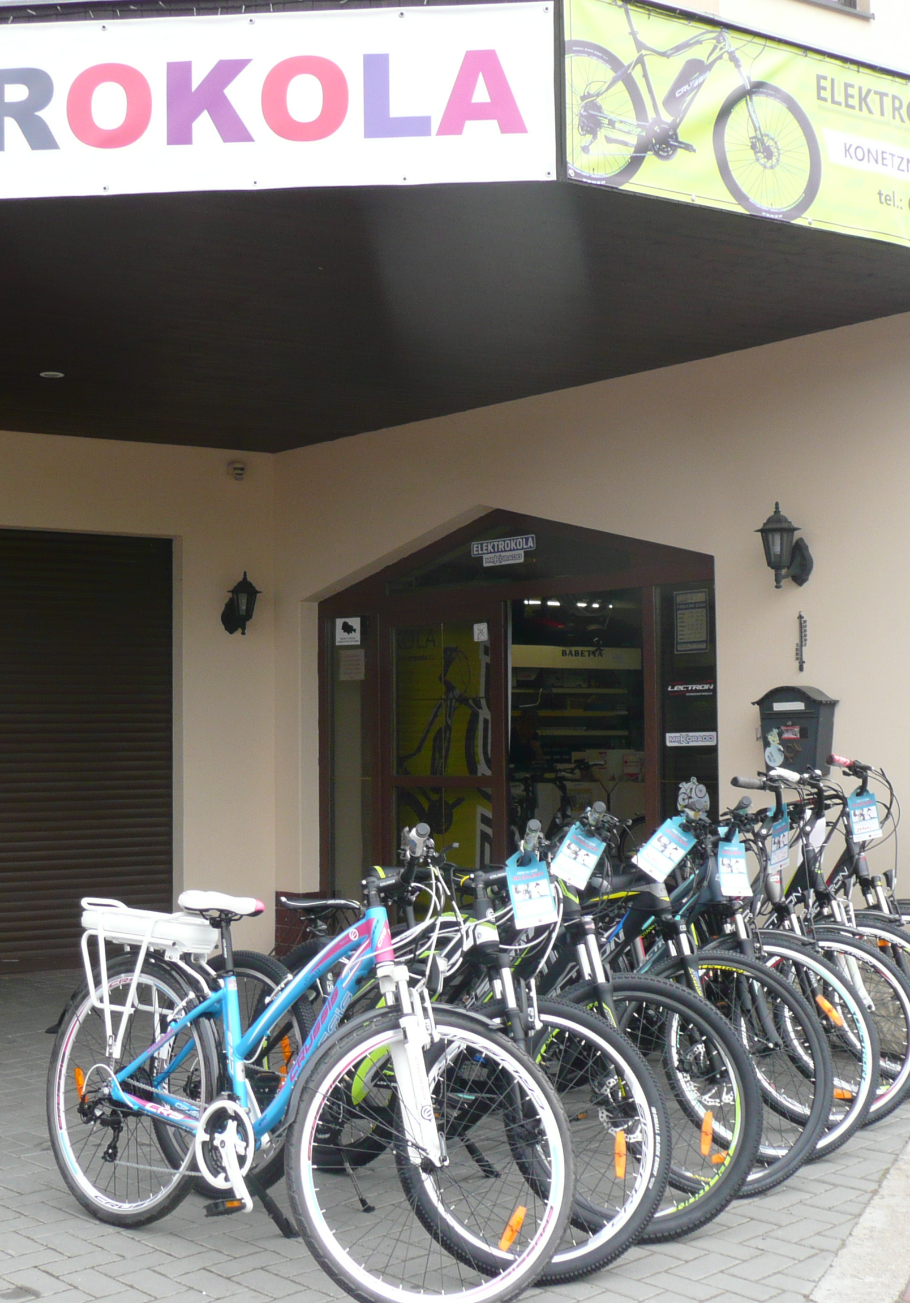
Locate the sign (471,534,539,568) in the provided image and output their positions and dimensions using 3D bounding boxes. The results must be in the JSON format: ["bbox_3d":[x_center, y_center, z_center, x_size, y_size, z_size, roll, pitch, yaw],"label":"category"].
[{"bbox_3d":[0.267,-0.546,9.388,0.020,0.139,0.487,3,-5,-44],"label":"sign"}]

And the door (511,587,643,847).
[{"bbox_3d":[0.636,0.731,8.963,0.070,2.070,1.002,3,-5,-44],"label":"door"}]

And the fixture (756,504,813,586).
[{"bbox_3d":[1.475,-0.472,7.675,0.265,0.386,0.195,3,-5,-44],"label":"fixture"}]

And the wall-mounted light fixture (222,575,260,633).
[{"bbox_3d":[-1.286,-0.286,10.331,0.195,0.382,0.265,1,-4,-30],"label":"wall-mounted light fixture"}]

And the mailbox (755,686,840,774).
[{"bbox_3d":[1.527,0.356,7.661,0.150,0.402,0.370,3,-5,-44],"label":"mailbox"}]

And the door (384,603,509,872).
[{"bbox_3d":[-0.075,0.784,9.709,0.070,2.070,1.040,3,-5,-44],"label":"door"}]

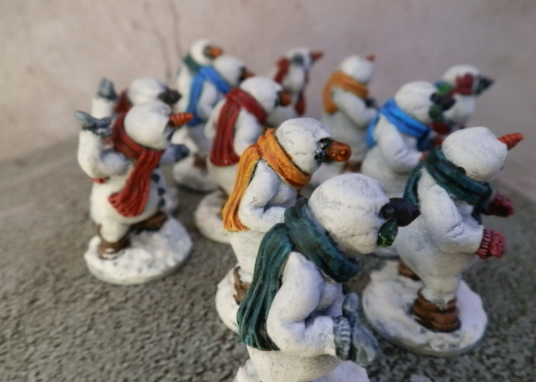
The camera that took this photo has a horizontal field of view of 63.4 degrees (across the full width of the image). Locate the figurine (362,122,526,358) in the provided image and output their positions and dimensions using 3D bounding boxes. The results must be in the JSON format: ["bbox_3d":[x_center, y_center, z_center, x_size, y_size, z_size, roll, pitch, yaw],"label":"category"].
[{"bbox_3d":[0.036,0.008,0.091,0.029,0.043,0.028,-3,26,-8],"label":"figurine"}]

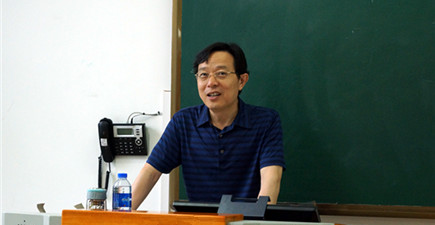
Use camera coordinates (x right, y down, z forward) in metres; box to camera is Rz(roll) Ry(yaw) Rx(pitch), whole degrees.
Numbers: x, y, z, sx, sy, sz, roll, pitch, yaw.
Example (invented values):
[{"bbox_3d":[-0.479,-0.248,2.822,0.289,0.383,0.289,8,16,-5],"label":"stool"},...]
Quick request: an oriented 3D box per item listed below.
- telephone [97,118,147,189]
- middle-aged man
[{"bbox_3d":[-0.405,0.168,3.800,0.200,0.280,0.095,1,3,14],"label":"telephone"},{"bbox_3d":[-0.040,0.560,3.180,0.560,1.620,0.460,1,-3,12],"label":"middle-aged man"}]

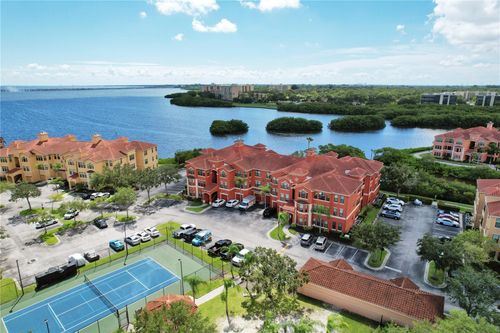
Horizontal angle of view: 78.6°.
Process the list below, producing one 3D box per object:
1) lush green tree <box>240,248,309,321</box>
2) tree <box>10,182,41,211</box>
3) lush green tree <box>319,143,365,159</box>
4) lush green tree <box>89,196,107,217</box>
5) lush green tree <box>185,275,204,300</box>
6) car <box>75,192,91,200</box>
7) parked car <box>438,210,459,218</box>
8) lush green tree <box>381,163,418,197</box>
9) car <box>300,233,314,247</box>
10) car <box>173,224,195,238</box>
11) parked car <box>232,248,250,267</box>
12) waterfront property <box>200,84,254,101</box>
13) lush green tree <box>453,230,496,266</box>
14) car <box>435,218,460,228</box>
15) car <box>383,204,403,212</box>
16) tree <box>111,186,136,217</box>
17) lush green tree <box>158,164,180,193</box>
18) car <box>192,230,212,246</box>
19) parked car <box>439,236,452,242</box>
[{"bbox_3d":[3.760,17.467,48.909,10.300,8.200,10.300,0,15,0],"label":"lush green tree"},{"bbox_3d":[-61.468,8.305,84.045,7.400,7.700,7.400,0,15,0],"label":"tree"},{"bbox_3d":[35.226,-1.968,117.420,17.000,12.400,13.000,0,15,0],"label":"lush green tree"},{"bbox_3d":[-40.301,10.893,82.194,4.400,5.600,4.200,0,15,0],"label":"lush green tree"},{"bbox_3d":[-8.452,19.394,47.215,3.200,5.300,3.200,0,15,0],"label":"lush green tree"},{"bbox_3d":[-49.381,8.814,95.133,1.850,1.500,4.600,5,15,16],"label":"car"},{"bbox_3d":[53.511,12.944,82.416,4.700,1.520,1.850,9,17,31],"label":"parked car"},{"bbox_3d":[45.579,4.313,93.775,10.000,10.800,10.000,0,15,0],"label":"lush green tree"},{"bbox_3d":[12.542,16.238,67.198,1.900,1.680,4.500,8,17,29],"label":"car"},{"bbox_3d":[-15.192,15.122,71.049,2.000,1.850,5.600,14,20,42],"label":"car"},{"bbox_3d":[-1.244,17.949,60.232,1.950,1.770,4.750,13,19,39],"label":"parked car"},{"bbox_3d":[-49.791,-168.664,703.544,122.000,34.000,60.000,0,15,0],"label":"waterfront property"},{"bbox_3d":[41.363,15.972,56.301,7.600,7.700,7.400,0,15,0],"label":"lush green tree"},{"bbox_3d":[49.029,13.970,75.597,4.750,1.450,1.830,8,17,29],"label":"car"},{"bbox_3d":[39.867,11.606,85.201,4.600,1.500,1.850,8,17,29],"label":"car"},{"bbox_3d":[-32.928,9.689,80.882,6.800,8.600,6.400,0,15,0],"label":"tree"},{"bbox_3d":[-25.106,4.714,95.113,6.800,9.100,6.800,0,15,0],"label":"lush green tree"},{"bbox_3d":[-10.539,16.042,67.761,1.900,1.750,4.600,14,20,42],"label":"car"},{"bbox_3d":[43.571,16.256,67.546,4.700,1.500,1.850,8,17,29],"label":"parked car"}]

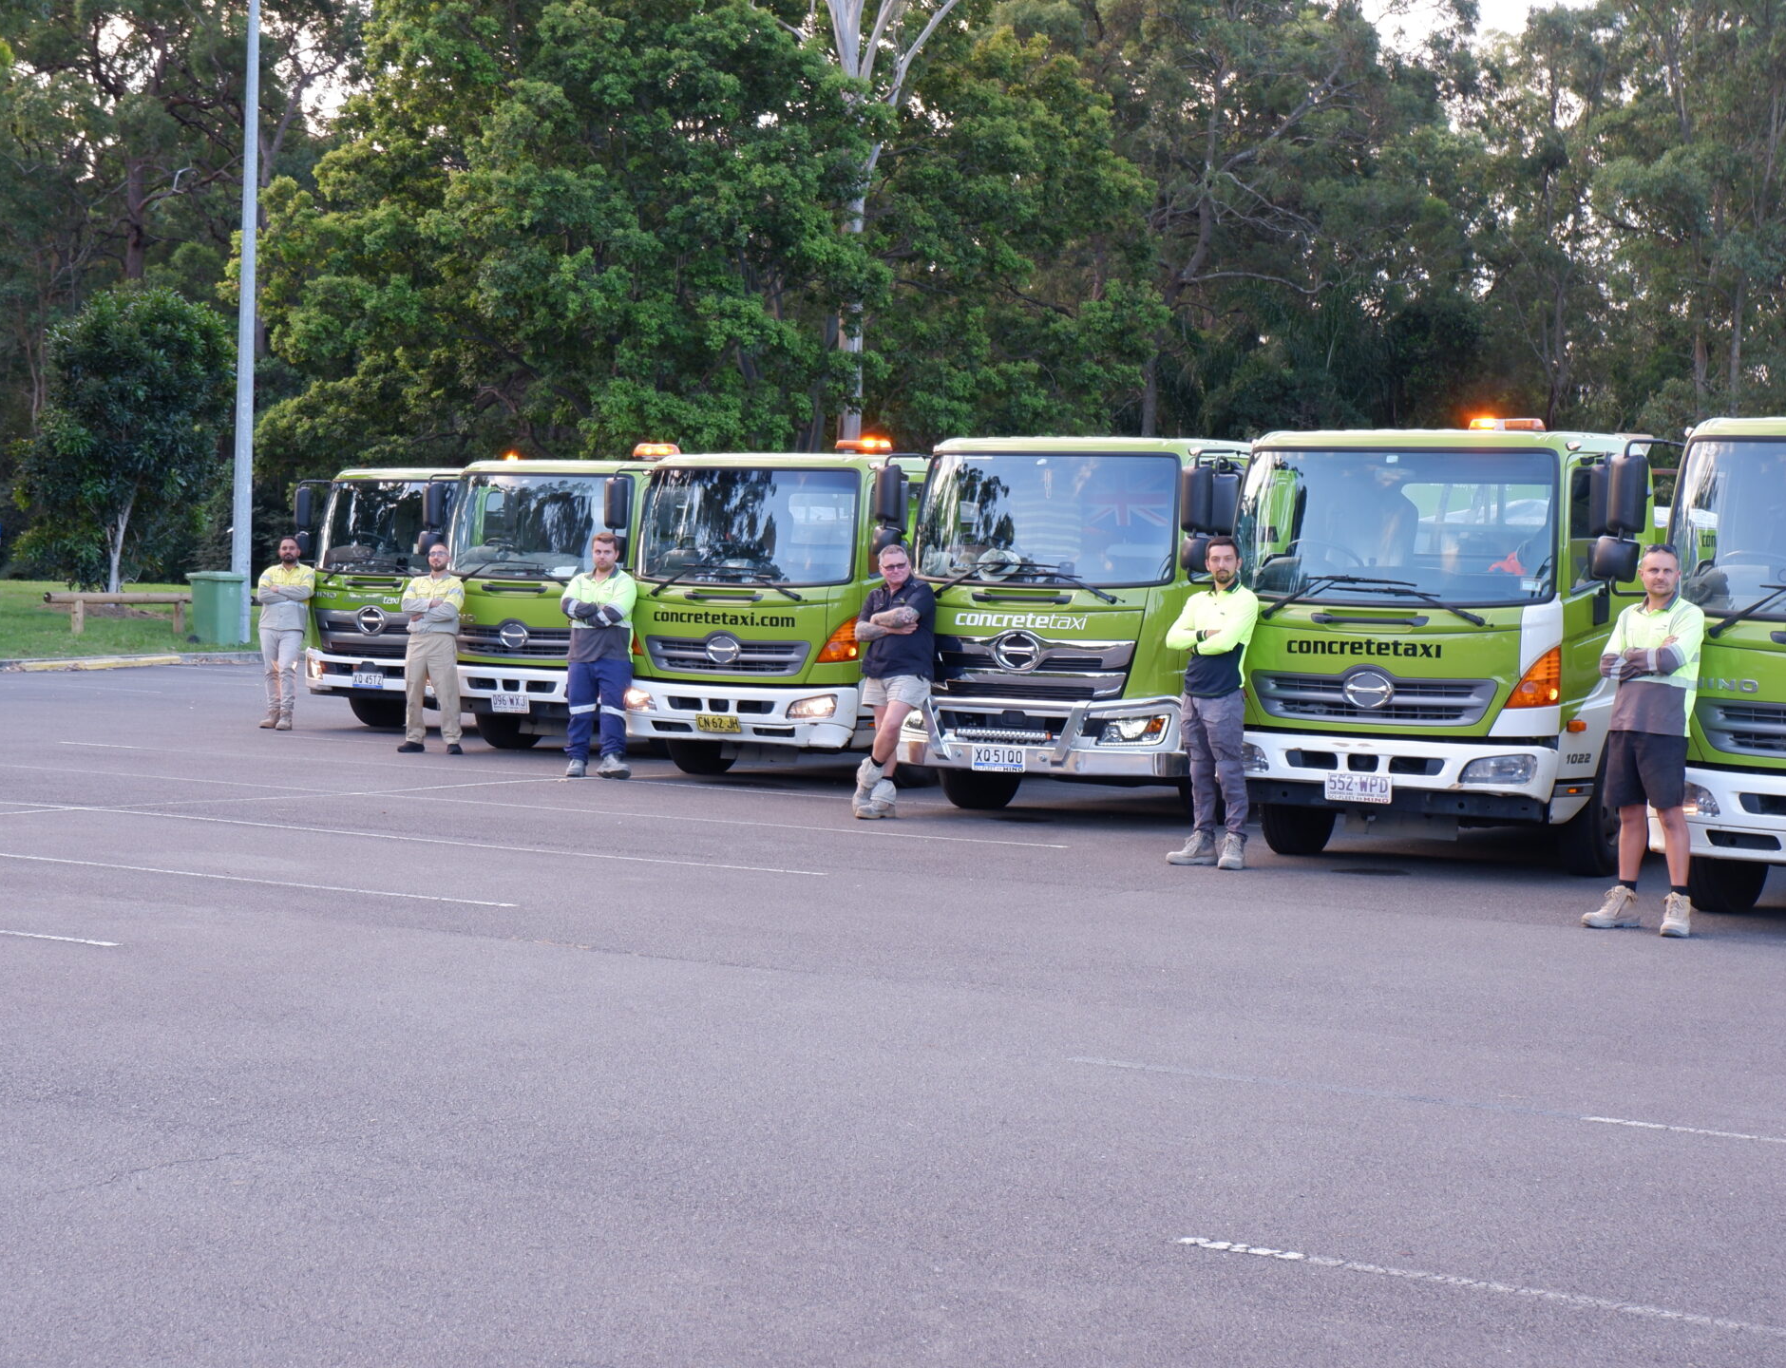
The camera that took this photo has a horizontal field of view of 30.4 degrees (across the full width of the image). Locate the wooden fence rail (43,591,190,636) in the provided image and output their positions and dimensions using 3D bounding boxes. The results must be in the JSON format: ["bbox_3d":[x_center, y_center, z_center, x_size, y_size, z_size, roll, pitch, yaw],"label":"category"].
[{"bbox_3d":[-11.975,-1.095,51.500,0.180,0.670,3.200,3,2,40],"label":"wooden fence rail"}]

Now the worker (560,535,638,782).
[{"bbox_3d":[-2.192,-0.211,24.400,0.540,1.800,0.400,2,2,2],"label":"worker"}]

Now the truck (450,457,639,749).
[{"bbox_3d":[-1.460,-0.666,29.519,2.250,2.500,6.200,3,2,32],"label":"truck"}]

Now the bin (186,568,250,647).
[{"bbox_3d":[-9.836,-1.091,47.800,0.730,1.070,0.580,3,2,34],"label":"bin"}]

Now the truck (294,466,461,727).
[{"bbox_3d":[-3.125,-0.806,32.976,2.250,2.480,6.200,3,2,33],"label":"truck"}]

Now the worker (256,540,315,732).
[{"bbox_3d":[-5.675,-0.479,30.700,0.530,1.790,0.380,2,2,-6],"label":"worker"}]

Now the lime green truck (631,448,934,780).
[{"bbox_3d":[0.334,-0.528,26.614,2.250,2.500,6.200,3,2,31],"label":"lime green truck"}]

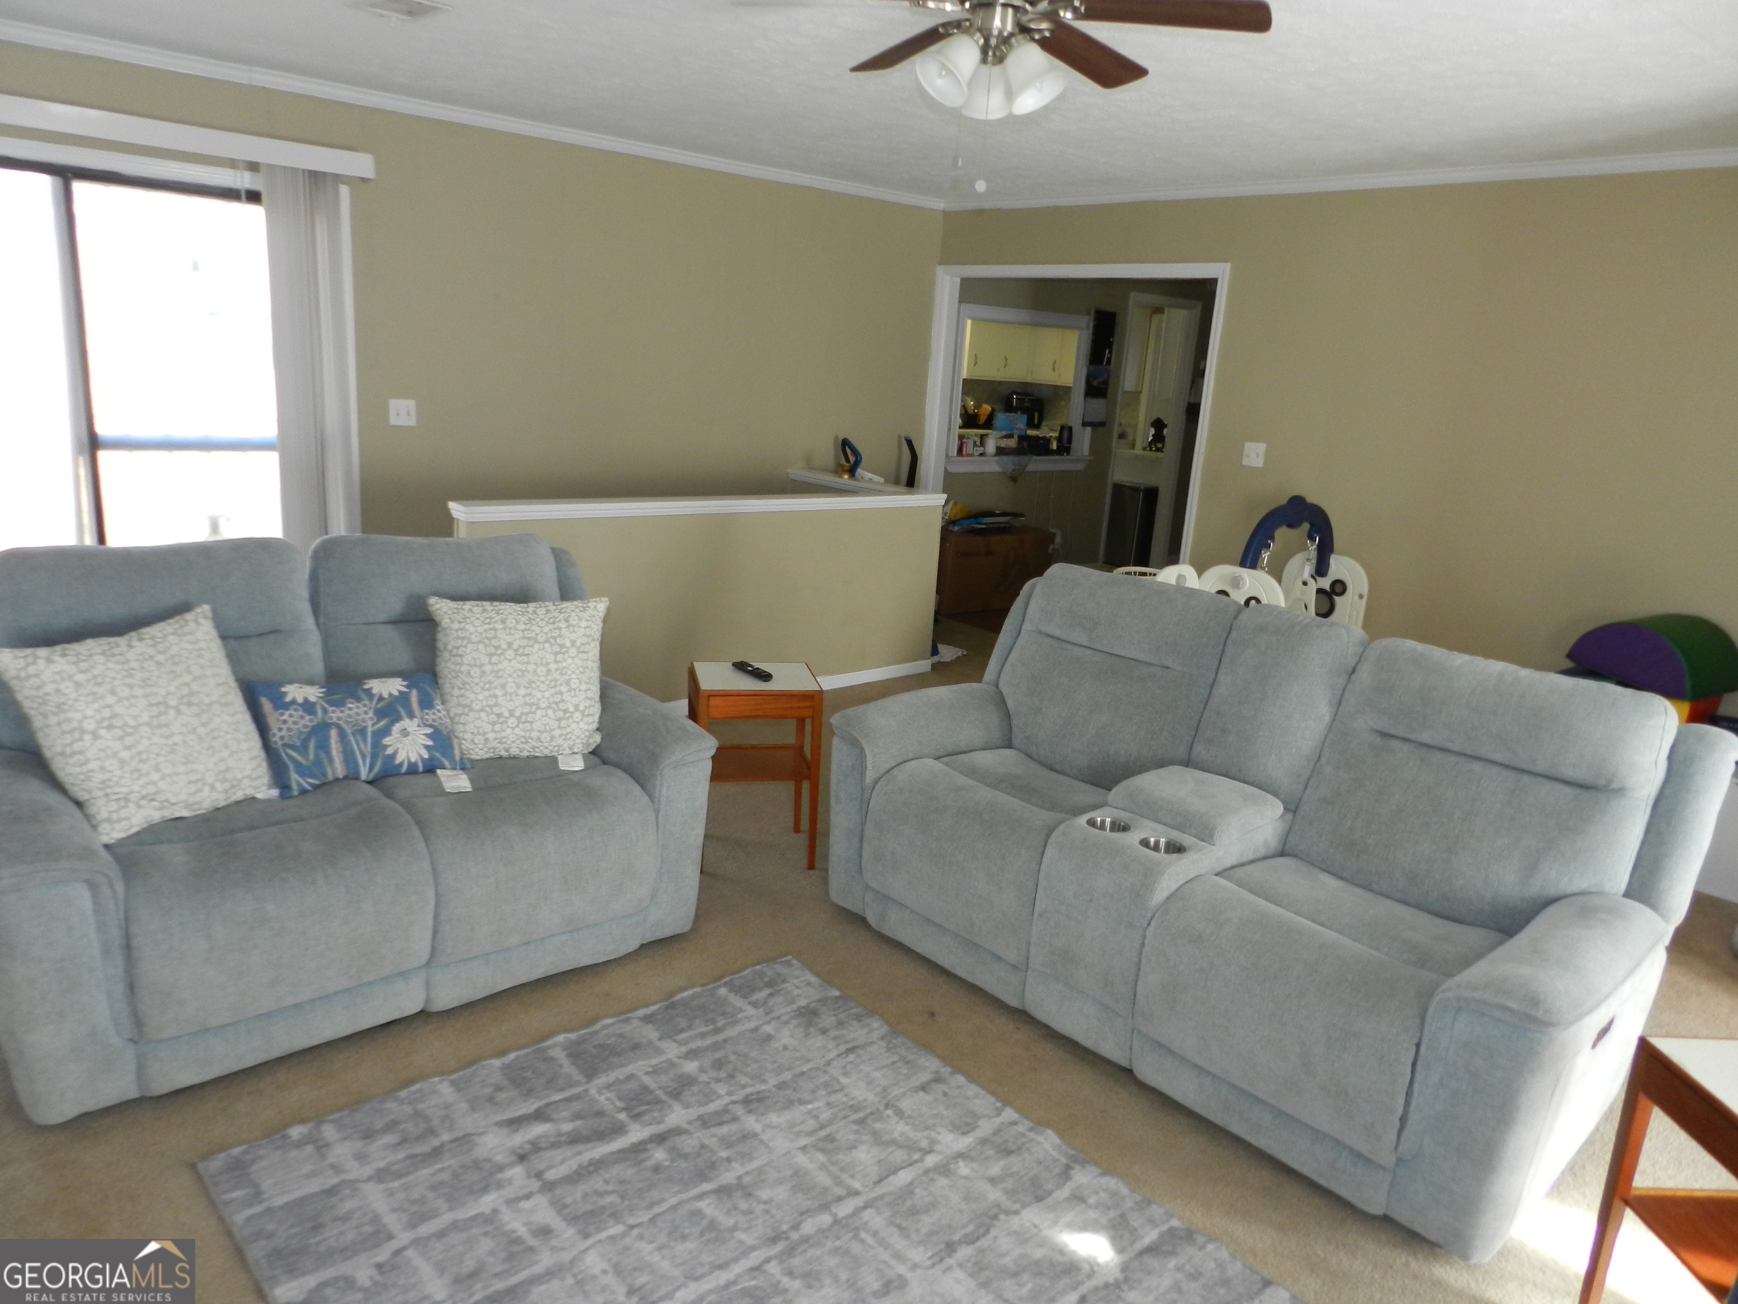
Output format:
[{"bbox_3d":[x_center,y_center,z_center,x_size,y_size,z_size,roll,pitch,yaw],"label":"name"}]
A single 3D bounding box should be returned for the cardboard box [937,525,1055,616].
[{"bbox_3d":[0.776,-0.575,7.862,1.004,0.512,0.340,-8,19,-39],"label":"cardboard box"}]

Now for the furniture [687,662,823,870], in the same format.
[{"bbox_3d":[-0.377,0.368,3.728,0.374,0.603,0.313,1,15,-14],"label":"furniture"}]

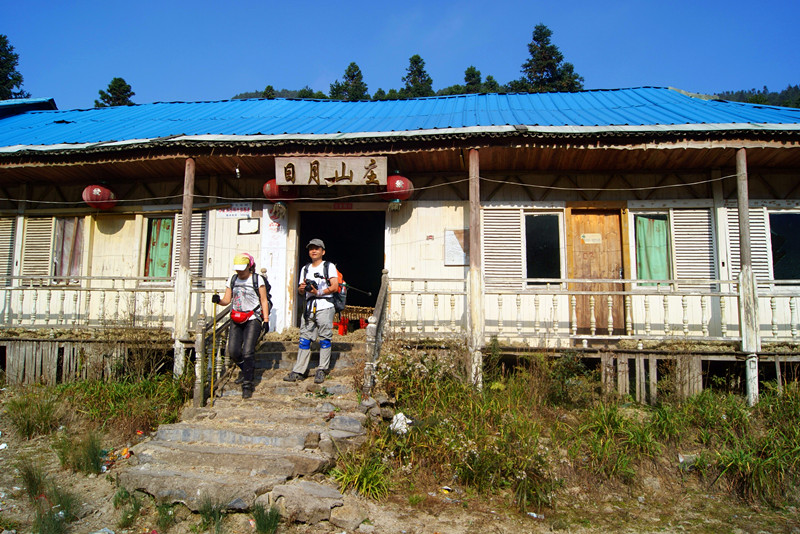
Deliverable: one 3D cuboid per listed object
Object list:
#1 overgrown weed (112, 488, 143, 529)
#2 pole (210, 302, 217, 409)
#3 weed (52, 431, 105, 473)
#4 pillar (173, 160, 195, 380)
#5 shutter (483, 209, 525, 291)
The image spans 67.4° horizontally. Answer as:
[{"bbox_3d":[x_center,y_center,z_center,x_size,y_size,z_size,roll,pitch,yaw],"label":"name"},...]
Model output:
[{"bbox_3d":[-2.327,2.053,5.125,0.220,0.310,0.220,0,-7,3],"label":"overgrown weed"},{"bbox_3d":[-2.004,0.881,6.450,0.030,1.227,0.030,0,-7,6],"label":"pole"},{"bbox_3d":[-2.973,1.720,5.550,0.460,0.380,0.380,0,-7,6],"label":"weed"},{"bbox_3d":[-3.002,-0.012,8.321,0.180,3.070,0.180,0,-7,3],"label":"pillar"},{"bbox_3d":[1.524,-0.252,8.883,0.599,1.227,0.050,0,-7,6],"label":"shutter"}]

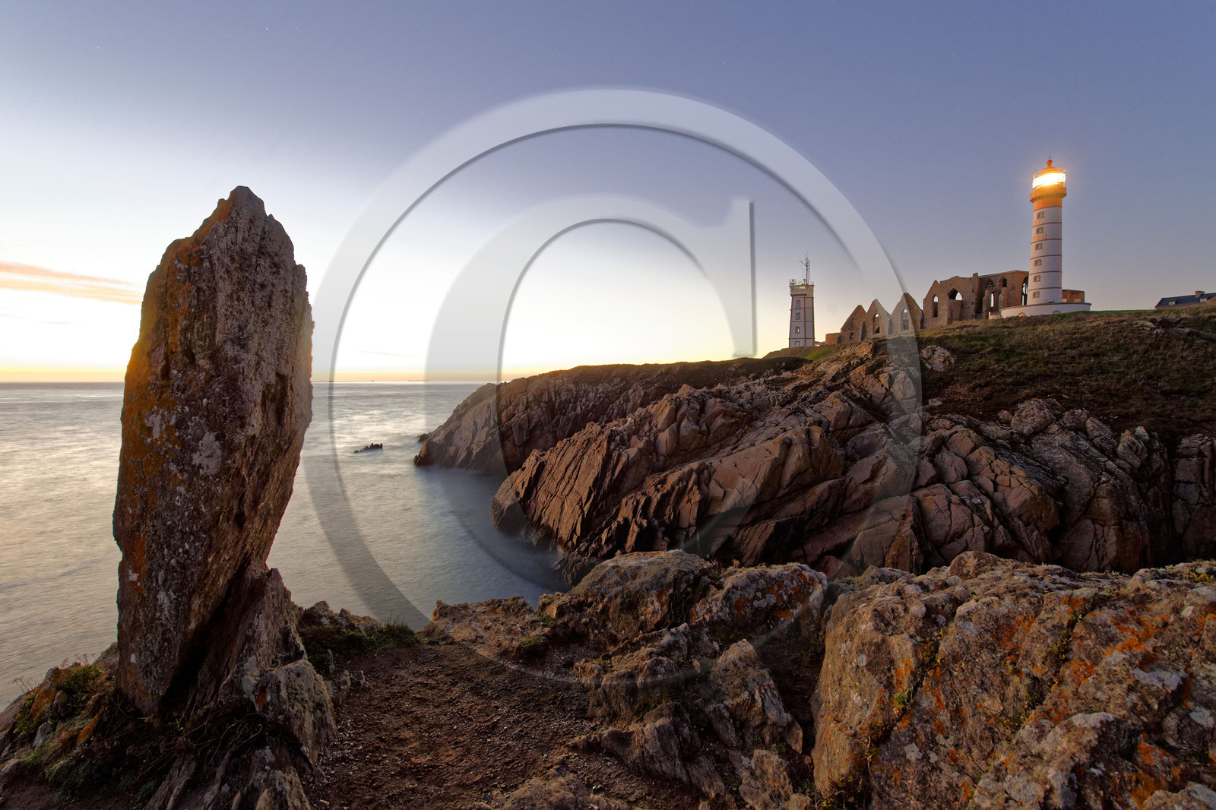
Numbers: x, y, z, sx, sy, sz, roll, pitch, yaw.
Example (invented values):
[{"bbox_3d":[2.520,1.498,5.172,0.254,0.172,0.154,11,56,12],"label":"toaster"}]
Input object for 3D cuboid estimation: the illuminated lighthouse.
[{"bbox_3d":[104.100,-39.300,120.000,16.300,37.000,16.300,2,3,41],"label":"illuminated lighthouse"}]

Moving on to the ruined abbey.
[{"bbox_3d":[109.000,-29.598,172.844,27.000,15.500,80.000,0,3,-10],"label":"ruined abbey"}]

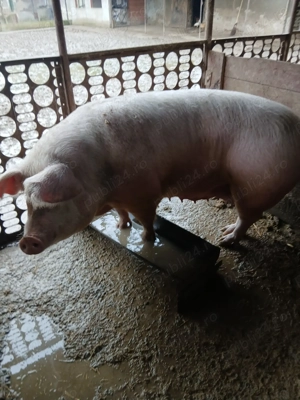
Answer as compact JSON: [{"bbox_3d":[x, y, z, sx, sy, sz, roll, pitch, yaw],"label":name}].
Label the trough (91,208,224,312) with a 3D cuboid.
[{"bbox_3d":[-0.045,0.293,1.999,0.924,0.196,0.367,24,40,34],"label":"trough"}]

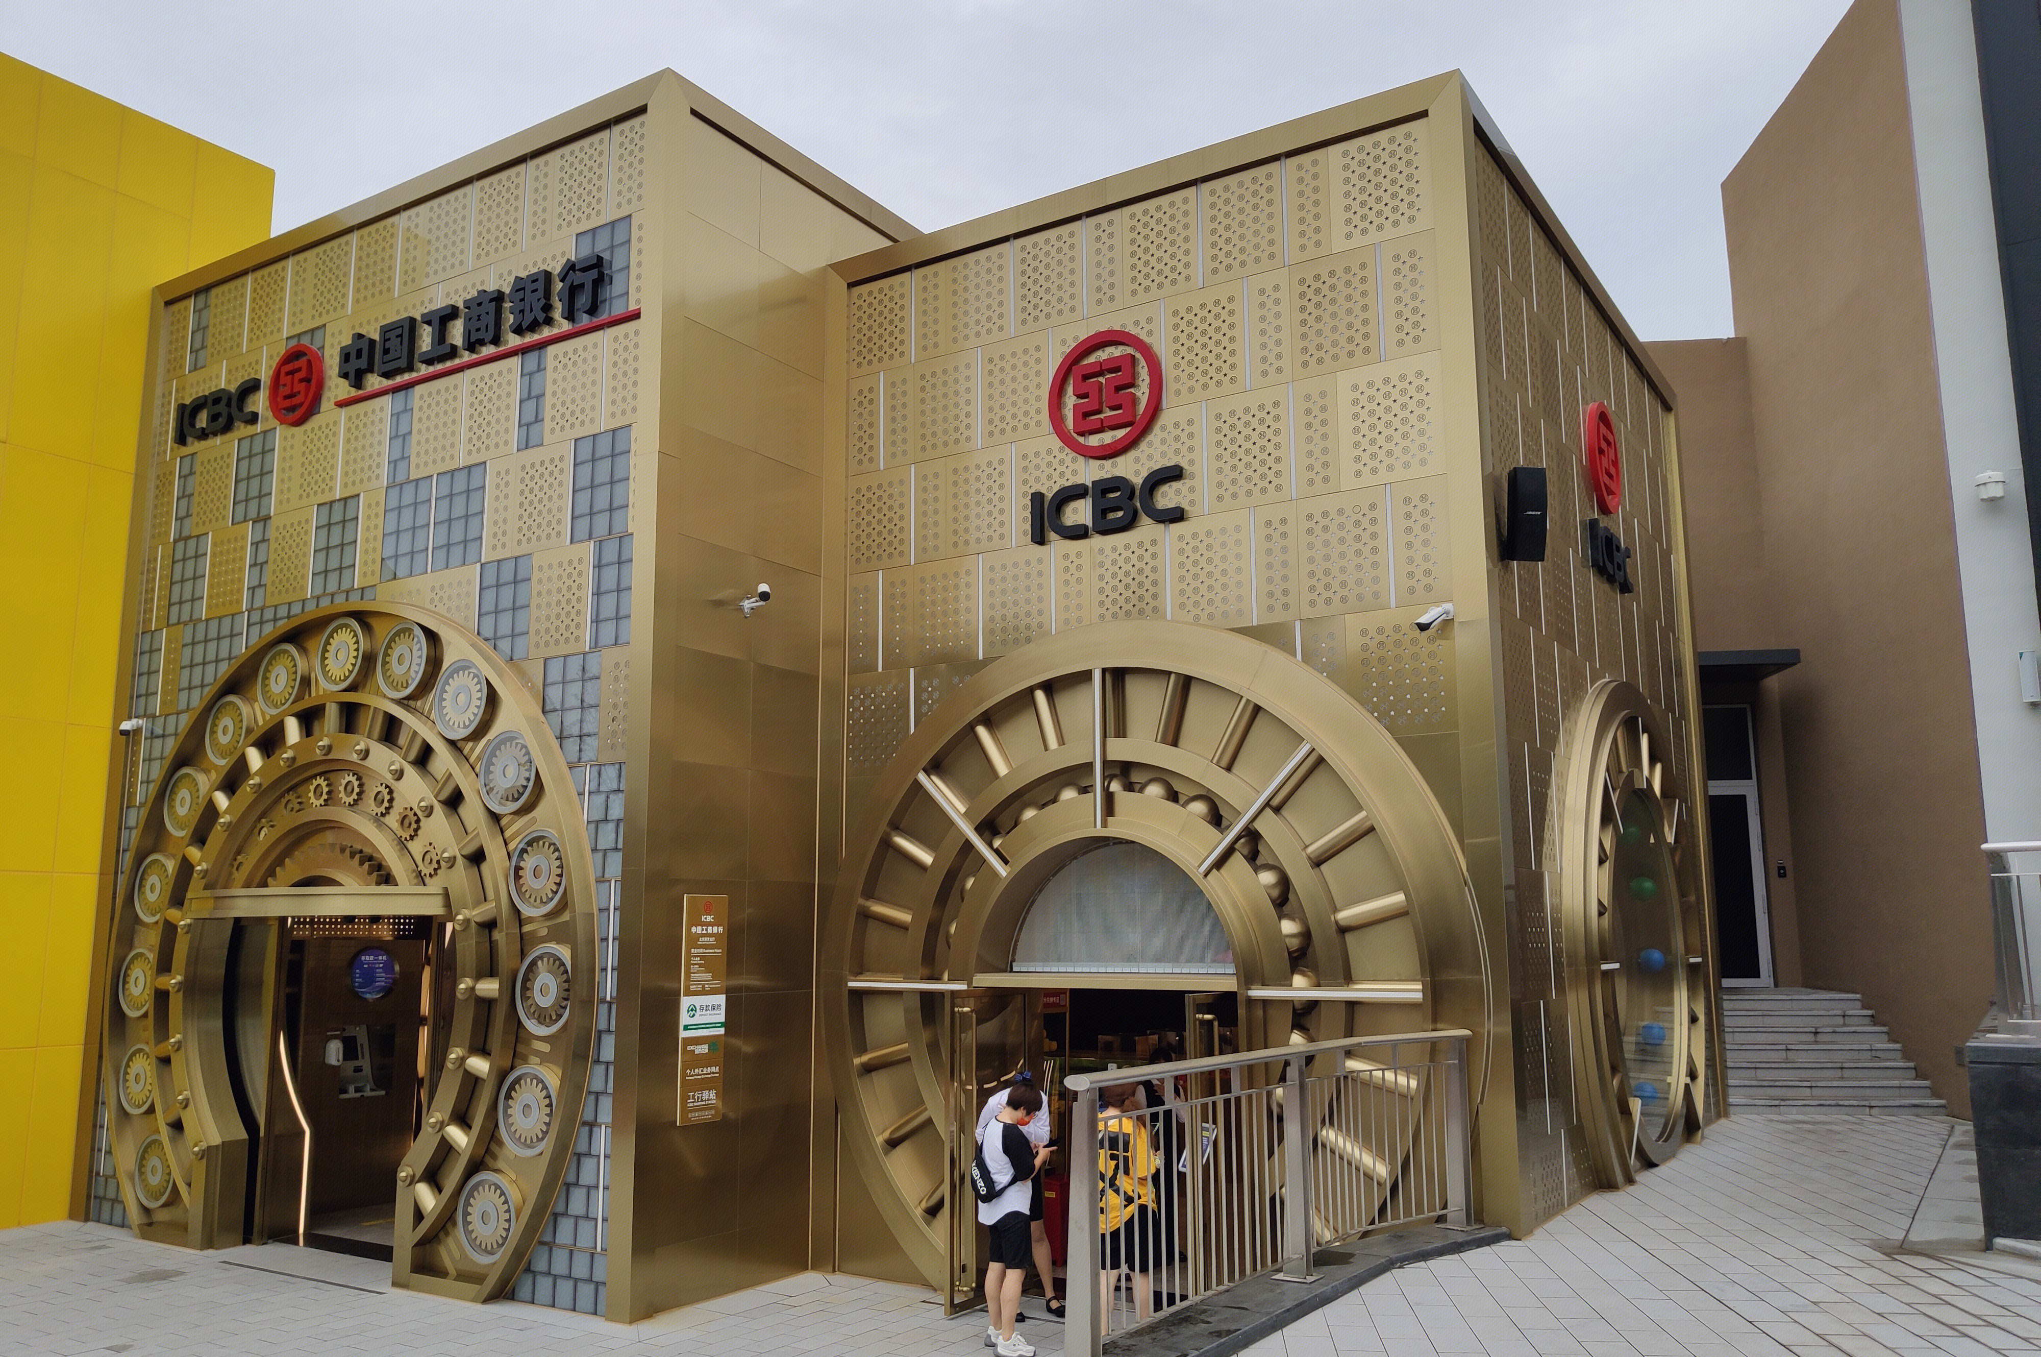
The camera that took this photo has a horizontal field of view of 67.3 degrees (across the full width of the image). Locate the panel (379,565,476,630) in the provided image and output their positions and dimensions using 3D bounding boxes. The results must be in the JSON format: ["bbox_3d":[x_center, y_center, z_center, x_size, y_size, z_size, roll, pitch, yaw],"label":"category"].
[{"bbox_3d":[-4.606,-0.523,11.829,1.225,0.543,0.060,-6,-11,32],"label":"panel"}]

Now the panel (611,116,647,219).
[{"bbox_3d":[-2.894,-3.796,11.372,0.374,0.794,0.050,-6,-11,32],"label":"panel"}]

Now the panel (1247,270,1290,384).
[{"bbox_3d":[1.685,-2.335,10.310,0.302,0.786,0.050,-6,-11,32],"label":"panel"}]

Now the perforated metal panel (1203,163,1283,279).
[{"bbox_3d":[1.530,-3.109,10.511,0.607,0.778,0.040,-6,-11,33],"label":"perforated metal panel"}]

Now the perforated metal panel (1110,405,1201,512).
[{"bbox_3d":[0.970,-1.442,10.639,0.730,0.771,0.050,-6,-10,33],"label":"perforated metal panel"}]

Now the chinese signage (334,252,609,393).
[{"bbox_3d":[-4.374,-2.763,12.070,3.218,0.467,0.090,-6,-10,33],"label":"chinese signage"}]

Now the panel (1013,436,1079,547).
[{"bbox_3d":[0.209,-1.374,10.991,0.588,0.792,0.060,-6,-11,32],"label":"panel"}]

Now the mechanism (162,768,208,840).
[{"bbox_3d":[-7.376,1.100,13.607,0.623,0.623,0.103,-6,-10,33],"label":"mechanism"}]

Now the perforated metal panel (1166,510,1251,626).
[{"bbox_3d":[1.328,-0.727,10.579,0.624,0.814,0.052,-6,-10,33],"label":"perforated metal panel"}]

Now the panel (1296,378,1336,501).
[{"bbox_3d":[1.941,-1.577,9.996,0.308,0.800,0.040,-6,-11,33],"label":"panel"}]

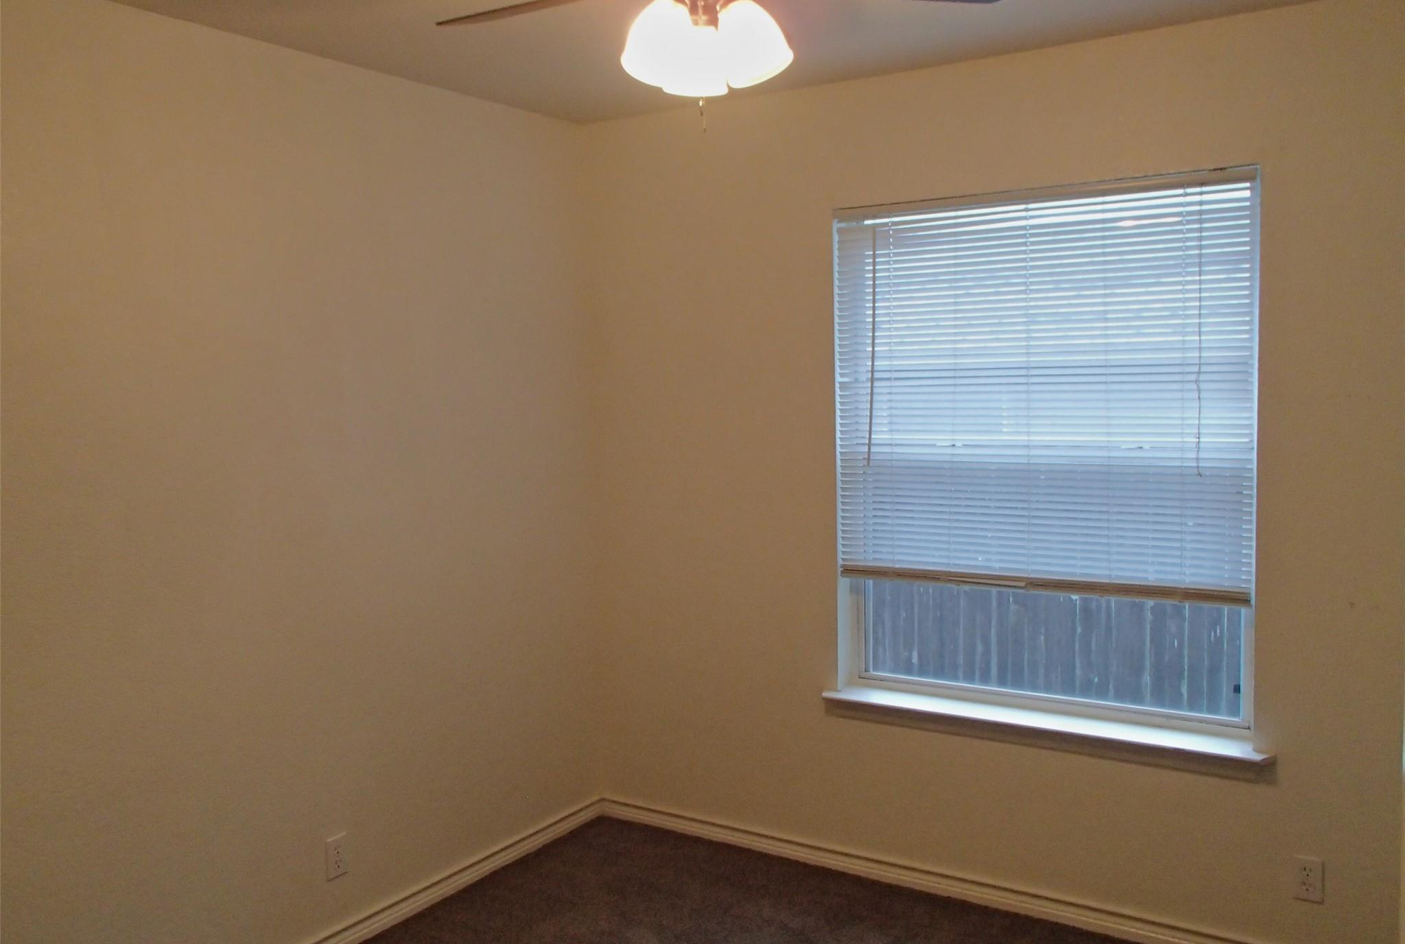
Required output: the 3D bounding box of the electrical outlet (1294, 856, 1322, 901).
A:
[{"bbox_3d":[1.541,1.035,2.888,0.071,0.114,0.010,2,6,33],"label":"electrical outlet"}]

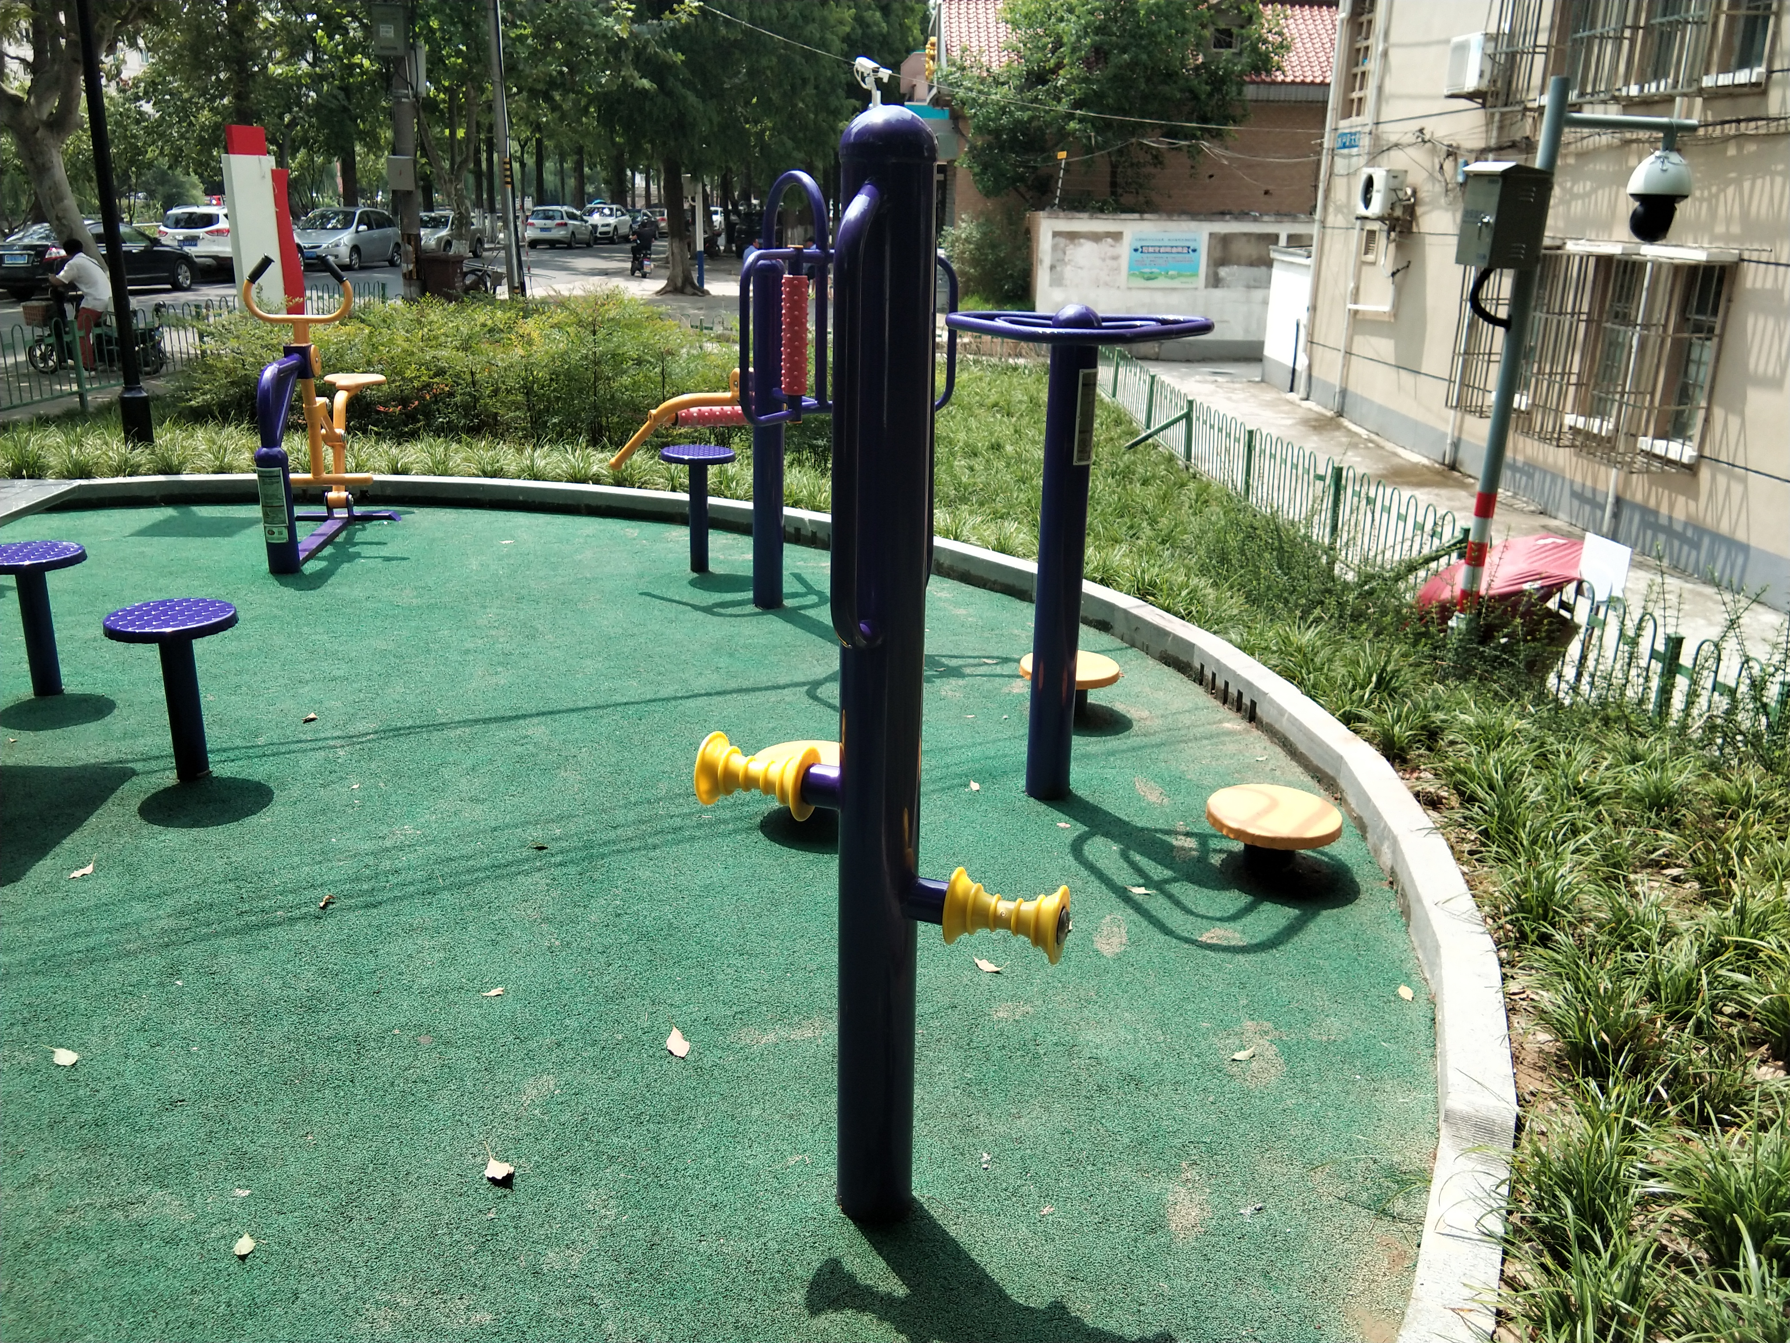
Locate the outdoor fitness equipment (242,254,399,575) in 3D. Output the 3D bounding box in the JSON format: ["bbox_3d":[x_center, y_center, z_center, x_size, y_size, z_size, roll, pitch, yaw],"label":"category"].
[{"bbox_3d":[-2.527,-1.211,7.007,0.510,1.240,1.450,0,17,-5],"label":"outdoor fitness equipment"}]

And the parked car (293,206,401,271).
[{"bbox_3d":[-15.522,-12.322,45.541,1.790,1.655,4.750,3,17,6],"label":"parked car"}]

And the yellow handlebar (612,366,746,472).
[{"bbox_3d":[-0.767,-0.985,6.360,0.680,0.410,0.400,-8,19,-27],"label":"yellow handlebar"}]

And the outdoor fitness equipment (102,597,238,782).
[{"bbox_3d":[-1.829,0.066,4.125,0.310,0.440,0.310,1,17,0],"label":"outdoor fitness equipment"}]

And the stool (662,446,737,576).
[{"bbox_3d":[-0.820,-0.674,6.706,0.305,0.500,0.305,1,17,0],"label":"stool"}]

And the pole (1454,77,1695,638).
[{"bbox_3d":[2.898,-1.345,7.125,0.950,2.420,0.340,0,17,-12],"label":"pole"}]

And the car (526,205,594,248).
[{"bbox_3d":[-13.601,-18.240,65.774,1.800,1.650,4.450,3,17,5],"label":"car"}]

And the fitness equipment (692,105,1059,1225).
[{"bbox_3d":[-0.025,0.050,2.214,0.570,1.580,0.370,7,18,18],"label":"fitness equipment"}]

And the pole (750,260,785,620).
[{"bbox_3d":[-0.475,-0.875,5.992,0.117,1.290,0.117,1,17,0],"label":"pole"}]

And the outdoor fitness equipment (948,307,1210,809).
[{"bbox_3d":[0.435,-0.280,4.033,0.680,1.245,0.620,1,17,0],"label":"outdoor fitness equipment"}]

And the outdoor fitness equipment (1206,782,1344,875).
[{"bbox_3d":[0.879,0.384,3.725,0.310,0.150,0.310,1,17,0],"label":"outdoor fitness equipment"}]

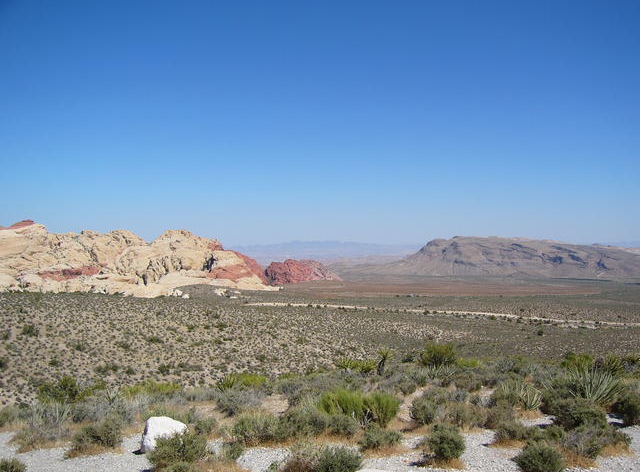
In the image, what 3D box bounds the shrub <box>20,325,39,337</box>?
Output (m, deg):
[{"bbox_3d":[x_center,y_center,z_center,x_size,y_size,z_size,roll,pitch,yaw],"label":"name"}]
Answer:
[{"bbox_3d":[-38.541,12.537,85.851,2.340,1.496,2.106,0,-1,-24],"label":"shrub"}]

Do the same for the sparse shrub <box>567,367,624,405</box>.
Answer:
[{"bbox_3d":[6.389,3.446,15.060,1.368,0.817,1.155,0,-1,0],"label":"sparse shrub"}]

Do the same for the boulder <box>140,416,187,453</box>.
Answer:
[{"bbox_3d":[-2.507,3.154,10.366,0.722,0.525,0.613,0,-1,0],"label":"boulder"}]

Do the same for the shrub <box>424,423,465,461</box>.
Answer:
[{"bbox_3d":[1.892,3.101,9.834,0.596,0.532,0.507,0,-1,0],"label":"shrub"}]

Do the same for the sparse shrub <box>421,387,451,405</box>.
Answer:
[{"bbox_3d":[2.164,3.007,12.124,0.551,0.352,0.496,0,-1,10],"label":"sparse shrub"}]

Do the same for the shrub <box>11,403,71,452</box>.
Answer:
[{"bbox_3d":[-4.506,3.053,10.432,0.948,0.738,0.800,0,-1,0],"label":"shrub"}]

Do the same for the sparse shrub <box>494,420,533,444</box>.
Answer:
[{"bbox_3d":[3.241,3.286,10.896,0.660,0.359,0.562,0,-1,0],"label":"sparse shrub"}]

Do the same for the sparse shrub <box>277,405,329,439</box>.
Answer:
[{"bbox_3d":[-0.230,2.589,9.032,0.684,0.446,0.616,0,-1,-1],"label":"sparse shrub"}]

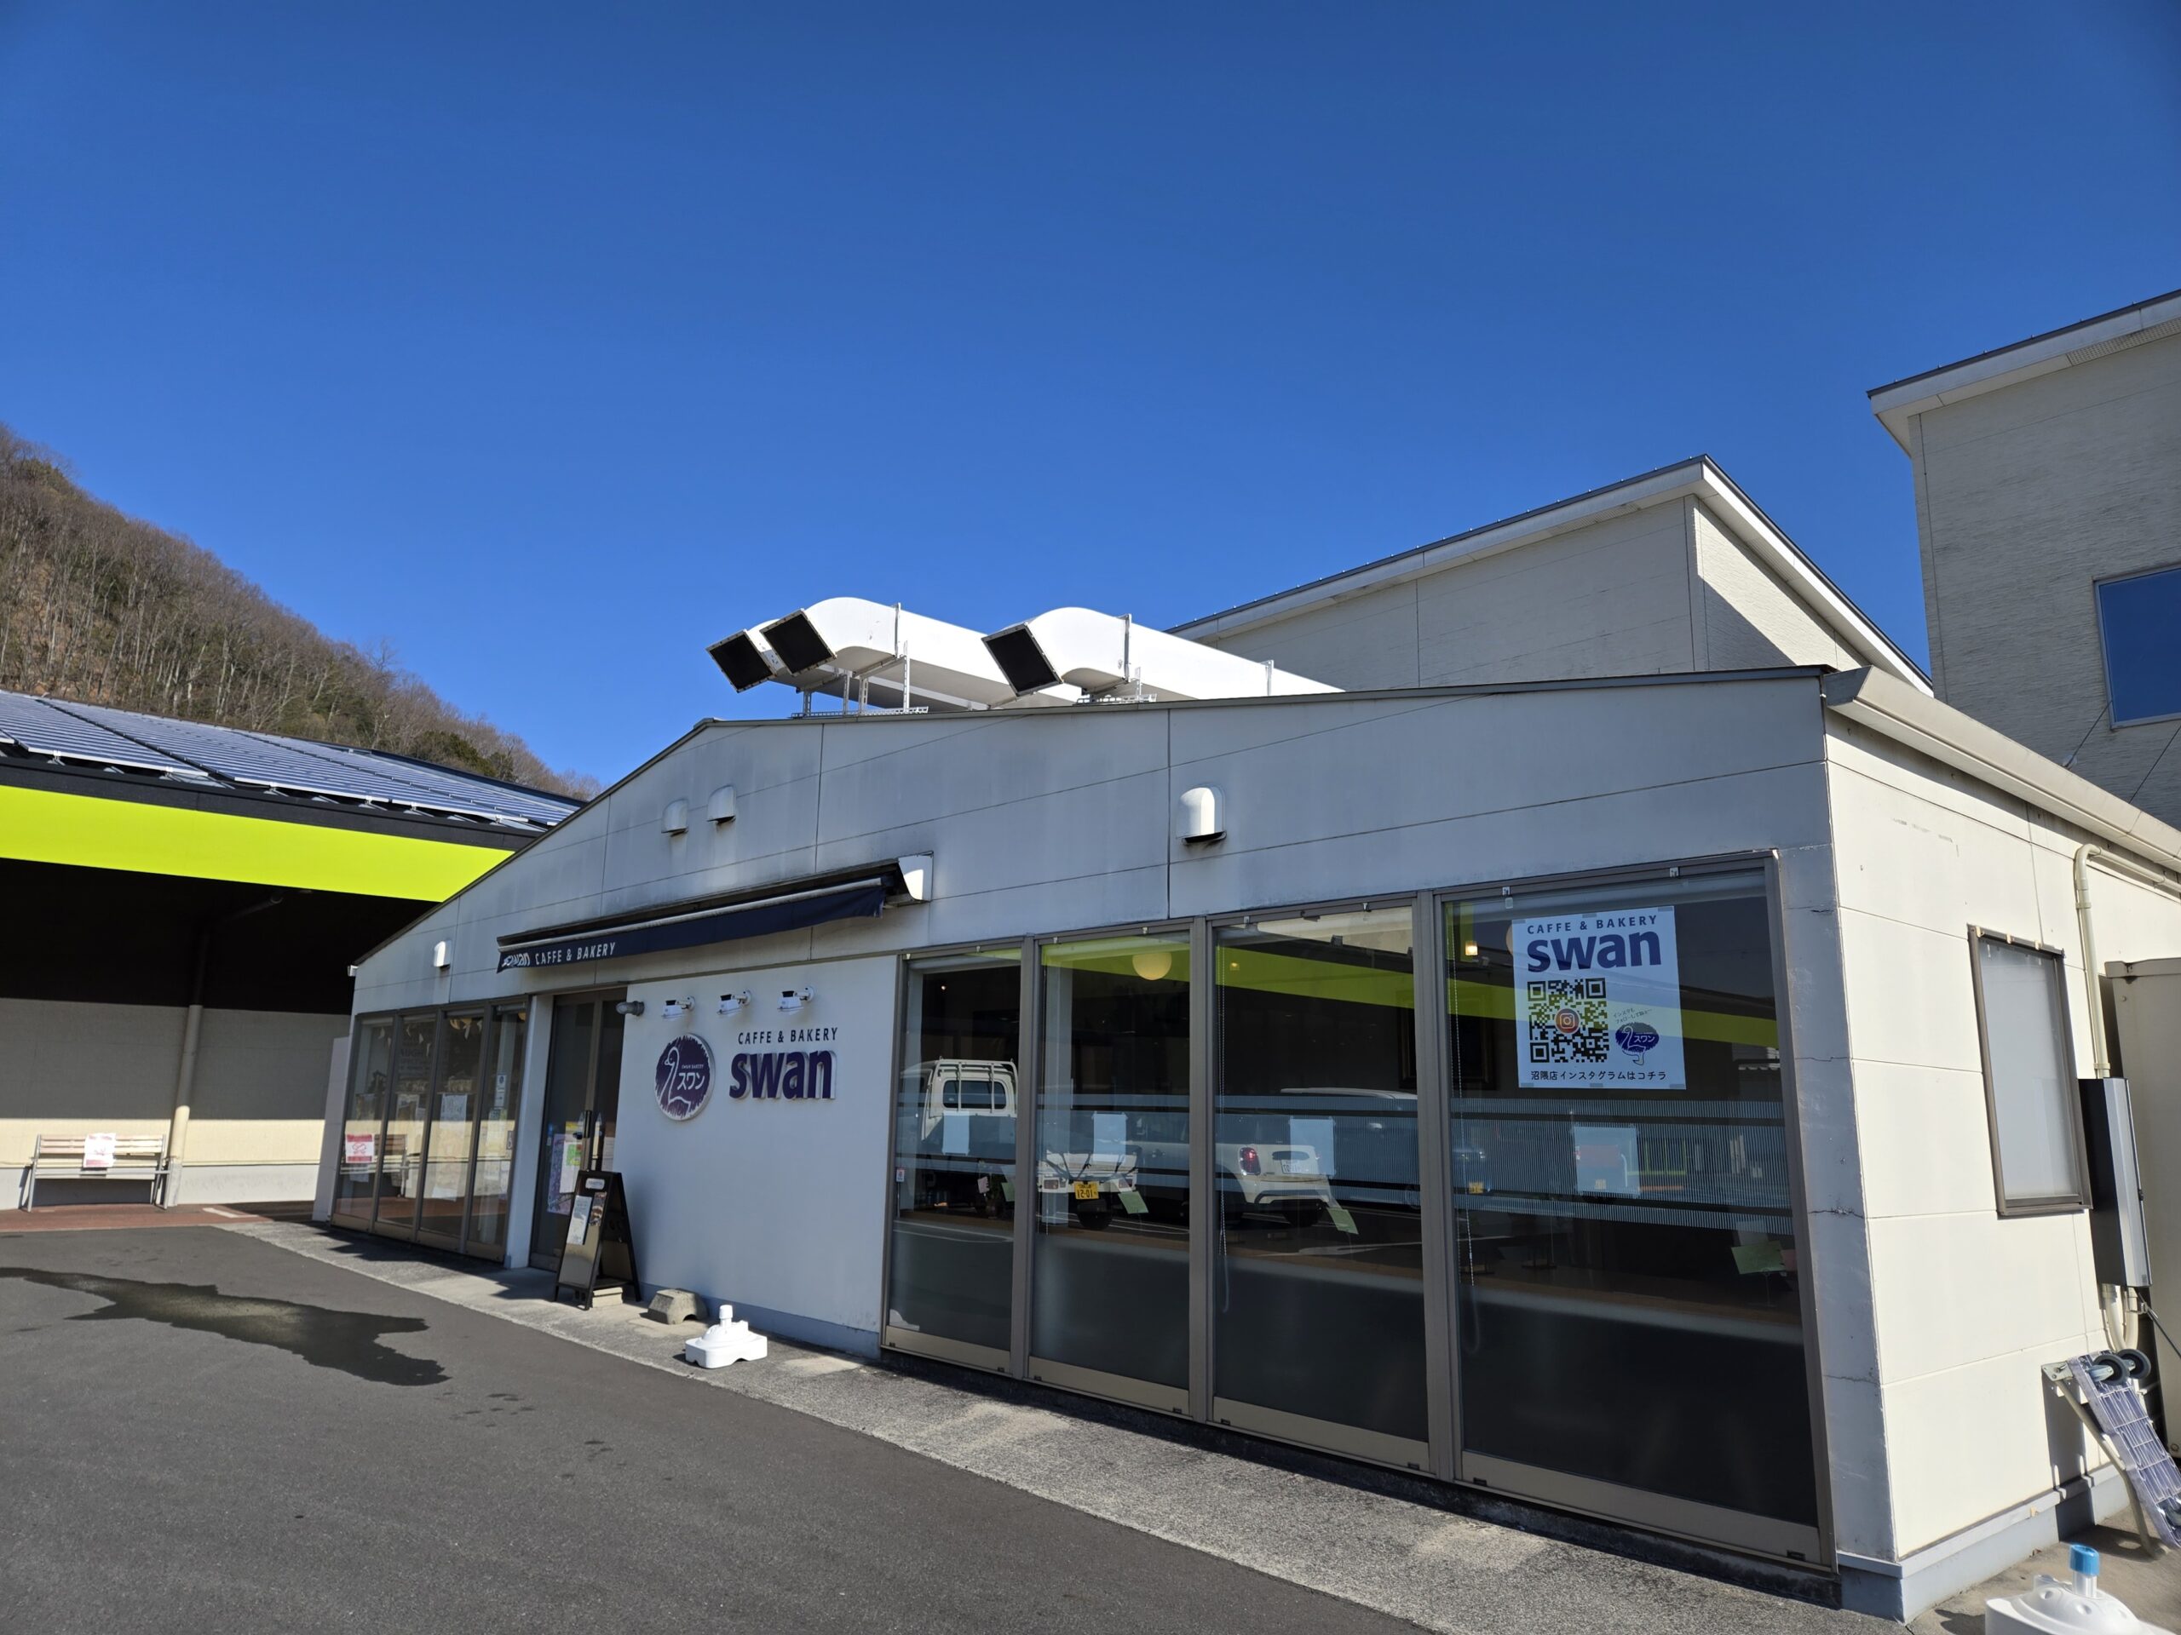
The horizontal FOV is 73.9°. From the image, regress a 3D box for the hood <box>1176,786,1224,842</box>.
[{"bbox_3d":[0.482,-0.025,6.352,0.120,0.240,0.185,12,-16,-41],"label":"hood"}]

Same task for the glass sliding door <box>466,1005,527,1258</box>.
[{"bbox_3d":[-4.843,2.539,11.825,0.070,2.020,0.840,12,-16,-41],"label":"glass sliding door"}]

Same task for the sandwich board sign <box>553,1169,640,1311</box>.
[{"bbox_3d":[-3.179,2.714,9.382,0.430,0.820,0.430,12,-16,-41],"label":"sandwich board sign"}]

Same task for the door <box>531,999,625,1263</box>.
[{"bbox_3d":[-3.790,2.357,10.881,0.070,2.065,1.580,12,-16,-41],"label":"door"}]

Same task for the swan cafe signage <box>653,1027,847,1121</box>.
[{"bbox_3d":[-2.180,1.607,9.004,0.045,0.555,2.220,12,-16,-41],"label":"swan cafe signage"}]

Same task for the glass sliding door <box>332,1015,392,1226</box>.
[{"bbox_3d":[-7.197,3.013,14.344,0.070,2.020,1.220,12,-16,-41],"label":"glass sliding door"}]

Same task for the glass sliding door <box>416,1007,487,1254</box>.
[{"bbox_3d":[-5.536,2.678,12.567,0.070,2.020,1.090,12,-16,-41],"label":"glass sliding door"}]

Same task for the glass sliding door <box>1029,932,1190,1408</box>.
[{"bbox_3d":[0.077,1.548,6.562,0.070,2.000,1.045,12,-16,-41],"label":"glass sliding door"}]

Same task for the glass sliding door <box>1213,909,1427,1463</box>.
[{"bbox_3d":[0.871,1.388,5.713,0.070,2.000,1.070,12,-16,-41],"label":"glass sliding door"}]

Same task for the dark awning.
[{"bbox_3d":[-2.886,0.762,9.816,0.270,0.320,5.480,12,-16,-41],"label":"dark awning"}]

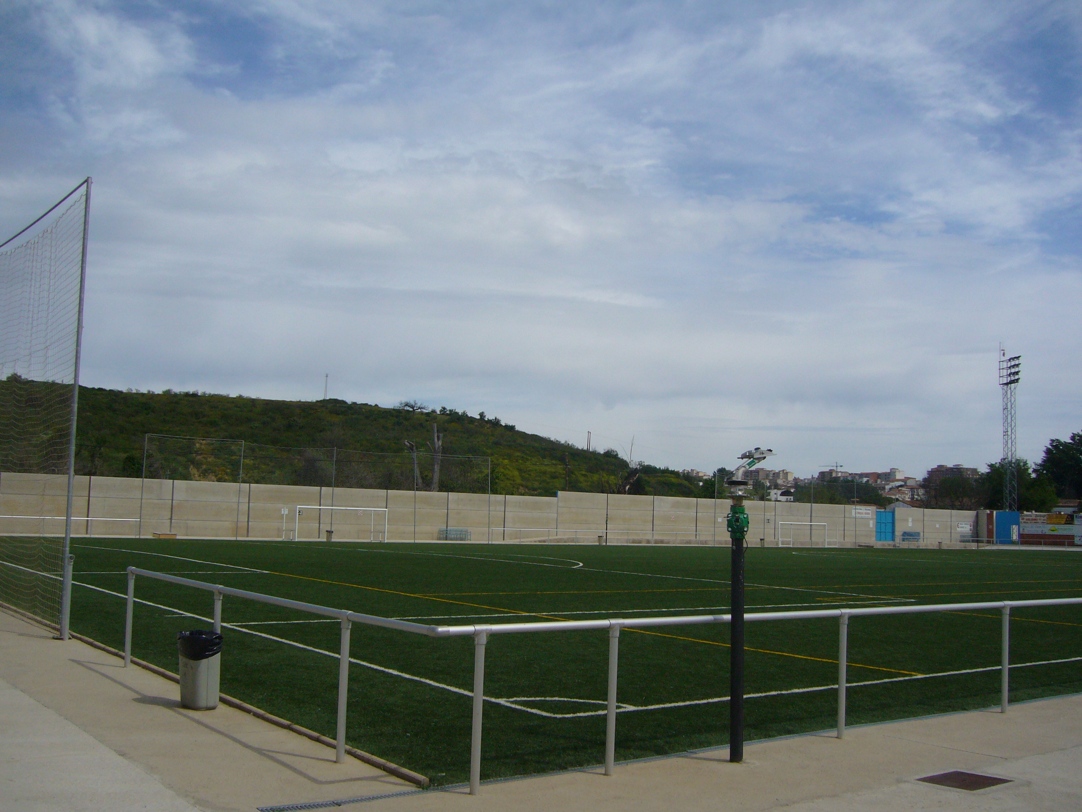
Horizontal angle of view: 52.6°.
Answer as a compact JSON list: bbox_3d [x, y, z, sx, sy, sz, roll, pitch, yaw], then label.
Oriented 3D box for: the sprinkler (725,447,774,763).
[{"bbox_3d":[1.565,1.450,8.177,0.180,2.290,0.560,-4,-8,45],"label":"sprinkler"}]

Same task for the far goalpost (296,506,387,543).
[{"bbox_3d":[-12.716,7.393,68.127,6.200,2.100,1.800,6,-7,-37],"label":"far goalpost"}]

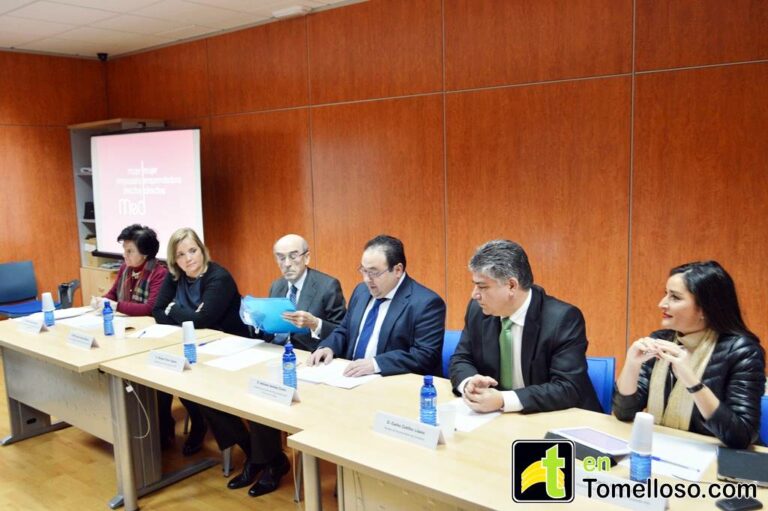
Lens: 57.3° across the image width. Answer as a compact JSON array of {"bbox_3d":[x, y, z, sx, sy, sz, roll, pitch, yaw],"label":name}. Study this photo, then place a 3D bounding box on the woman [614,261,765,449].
[{"bbox_3d":[0.937,0.660,2.278,0.720,1.260,0.540,-6,9,-34],"label":"woman"}]

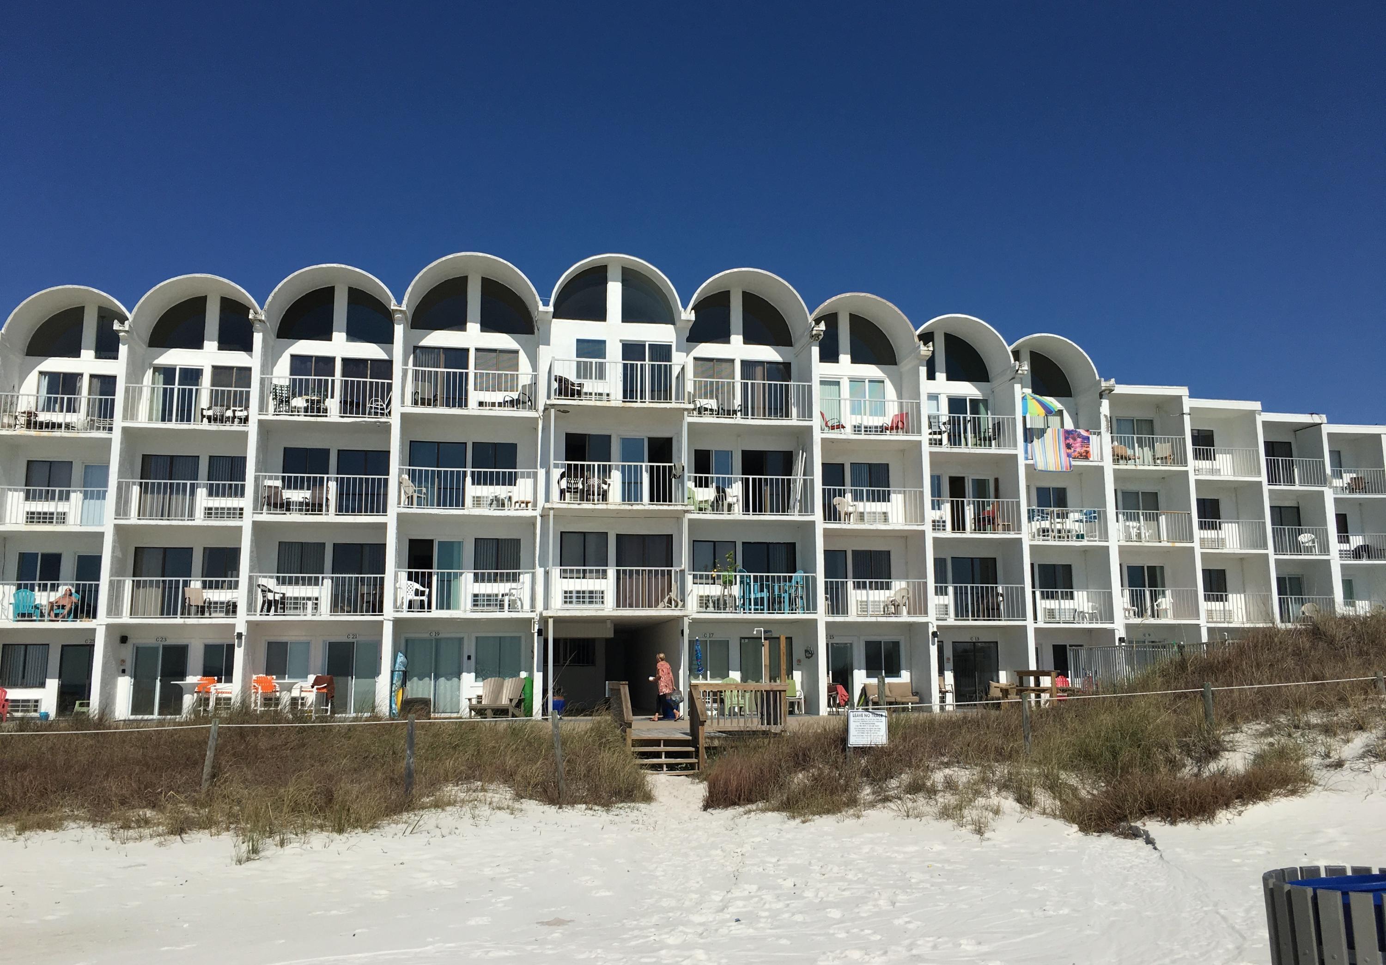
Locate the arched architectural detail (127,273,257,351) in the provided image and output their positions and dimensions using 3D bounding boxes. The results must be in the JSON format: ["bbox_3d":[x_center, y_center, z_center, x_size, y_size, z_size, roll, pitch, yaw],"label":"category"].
[{"bbox_3d":[-13.778,-4.833,32.850,3.600,1.730,1.450,1,-10,-10],"label":"arched architectural detail"}]

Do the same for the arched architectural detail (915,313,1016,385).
[{"bbox_3d":[8.156,-4.295,36.908,3.600,1.730,1.450,1,-10,-10],"label":"arched architectural detail"}]

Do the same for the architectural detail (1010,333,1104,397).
[{"bbox_3d":[11.537,-3.956,38.956,3.600,1.730,1.450,1,-10,-10],"label":"architectural detail"}]

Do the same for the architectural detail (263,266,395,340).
[{"bbox_3d":[-9.897,-4.980,32.220,3.600,1.730,1.450,1,-10,-10],"label":"architectural detail"}]

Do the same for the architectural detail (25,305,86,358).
[{"bbox_3d":[-18.730,-4.468,34.209,1.680,1.600,0.250,1,-10,-10],"label":"architectural detail"}]

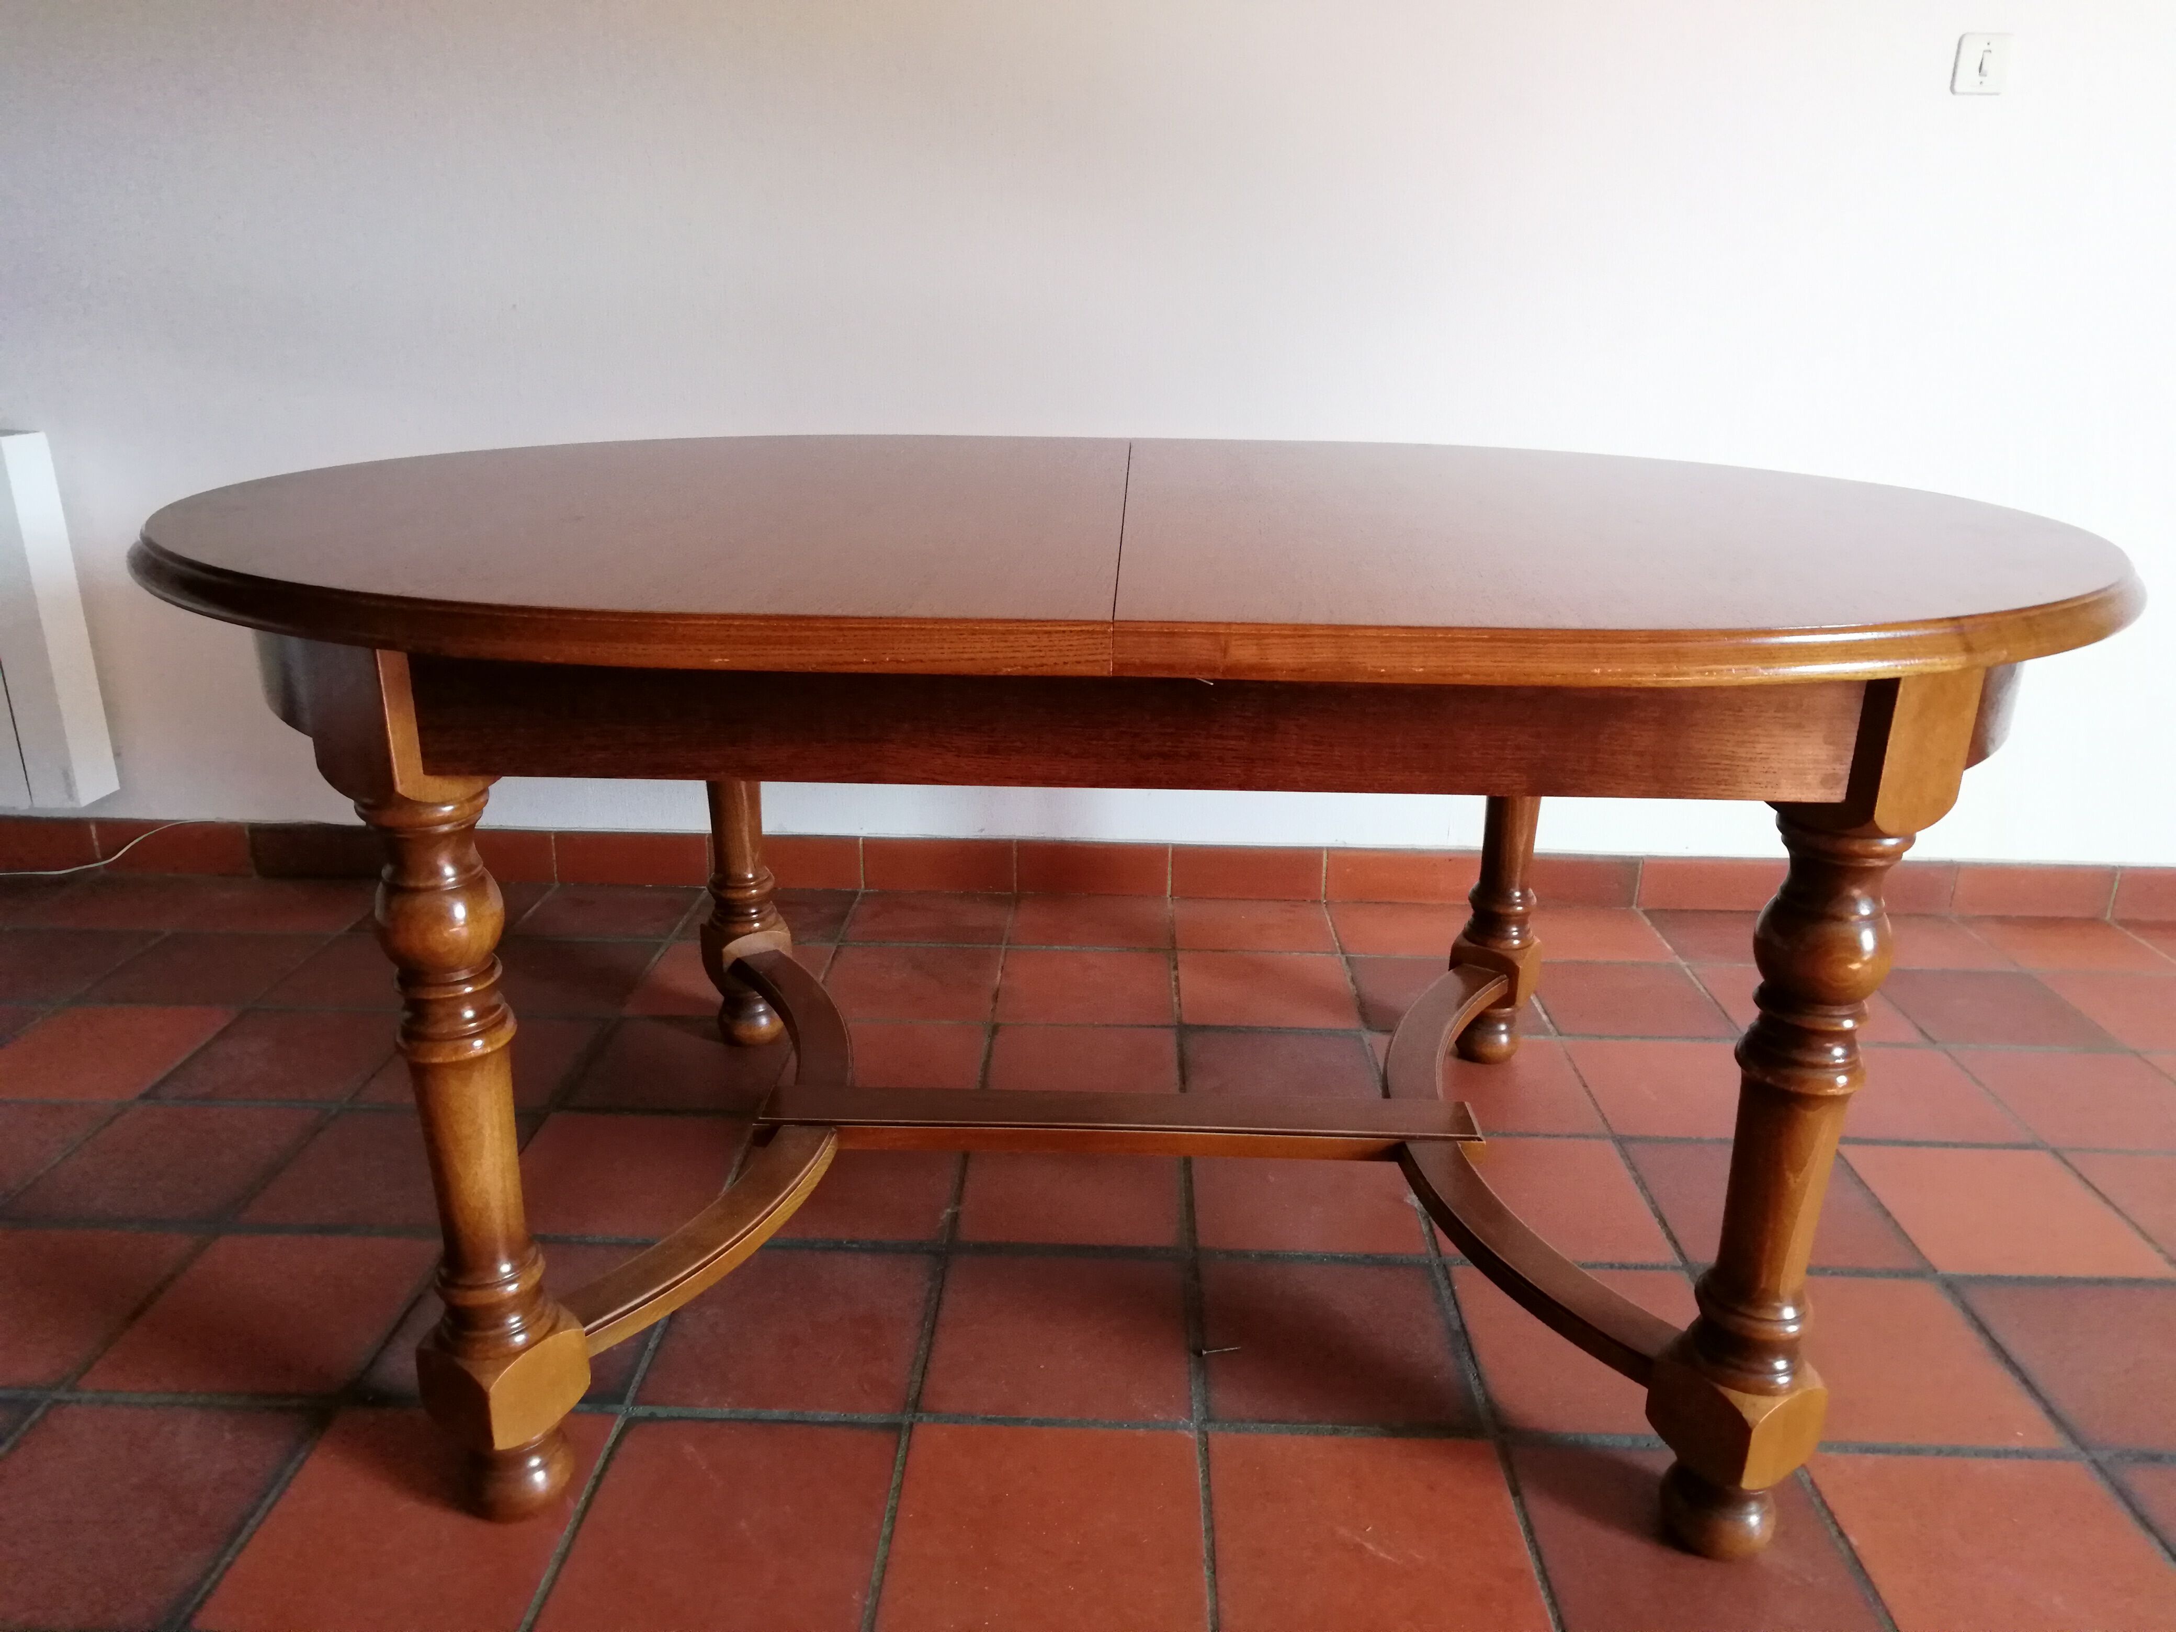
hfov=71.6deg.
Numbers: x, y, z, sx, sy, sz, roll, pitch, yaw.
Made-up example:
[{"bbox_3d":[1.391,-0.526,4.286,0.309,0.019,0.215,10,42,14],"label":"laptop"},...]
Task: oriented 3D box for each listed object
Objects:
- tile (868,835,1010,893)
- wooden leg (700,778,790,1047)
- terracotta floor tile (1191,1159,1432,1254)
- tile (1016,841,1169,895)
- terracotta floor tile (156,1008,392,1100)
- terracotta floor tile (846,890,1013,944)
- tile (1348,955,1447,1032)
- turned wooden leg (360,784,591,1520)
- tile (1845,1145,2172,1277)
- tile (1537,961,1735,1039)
[{"bbox_3d":[-0.243,0.082,2.486,0.247,0.092,0.015,1,19,1],"label":"tile"},{"bbox_3d":[-0.441,0.001,1.912,0.100,0.602,0.100,-10,21,-28],"label":"wooden leg"},{"bbox_3d":[0.240,0.423,1.683,0.242,0.015,0.240,1,19,1],"label":"terracotta floor tile"},{"bbox_3d":[0.009,0.086,2.477,0.245,0.091,0.012,1,19,1],"label":"tile"},{"bbox_3d":[-1.028,0.314,1.949,0.242,0.015,0.240,1,19,1],"label":"terracotta floor tile"},{"bbox_3d":[-0.253,0.170,2.428,0.242,0.015,0.224,1,19,1],"label":"terracotta floor tile"},{"bbox_3d":[0.504,0.260,2.141,0.241,0.015,0.241,1,19,1],"label":"tile"},{"bbox_3d":[-0.454,0.269,1.129,0.100,0.602,0.100,13,22,31],"label":"turned wooden leg"},{"bbox_3d":[1.000,0.436,1.658,0.240,0.014,0.240,1,19,1],"label":"tile"},{"bbox_3d":[0.756,0.265,2.135,0.241,0.015,0.241,1,19,1],"label":"tile"}]

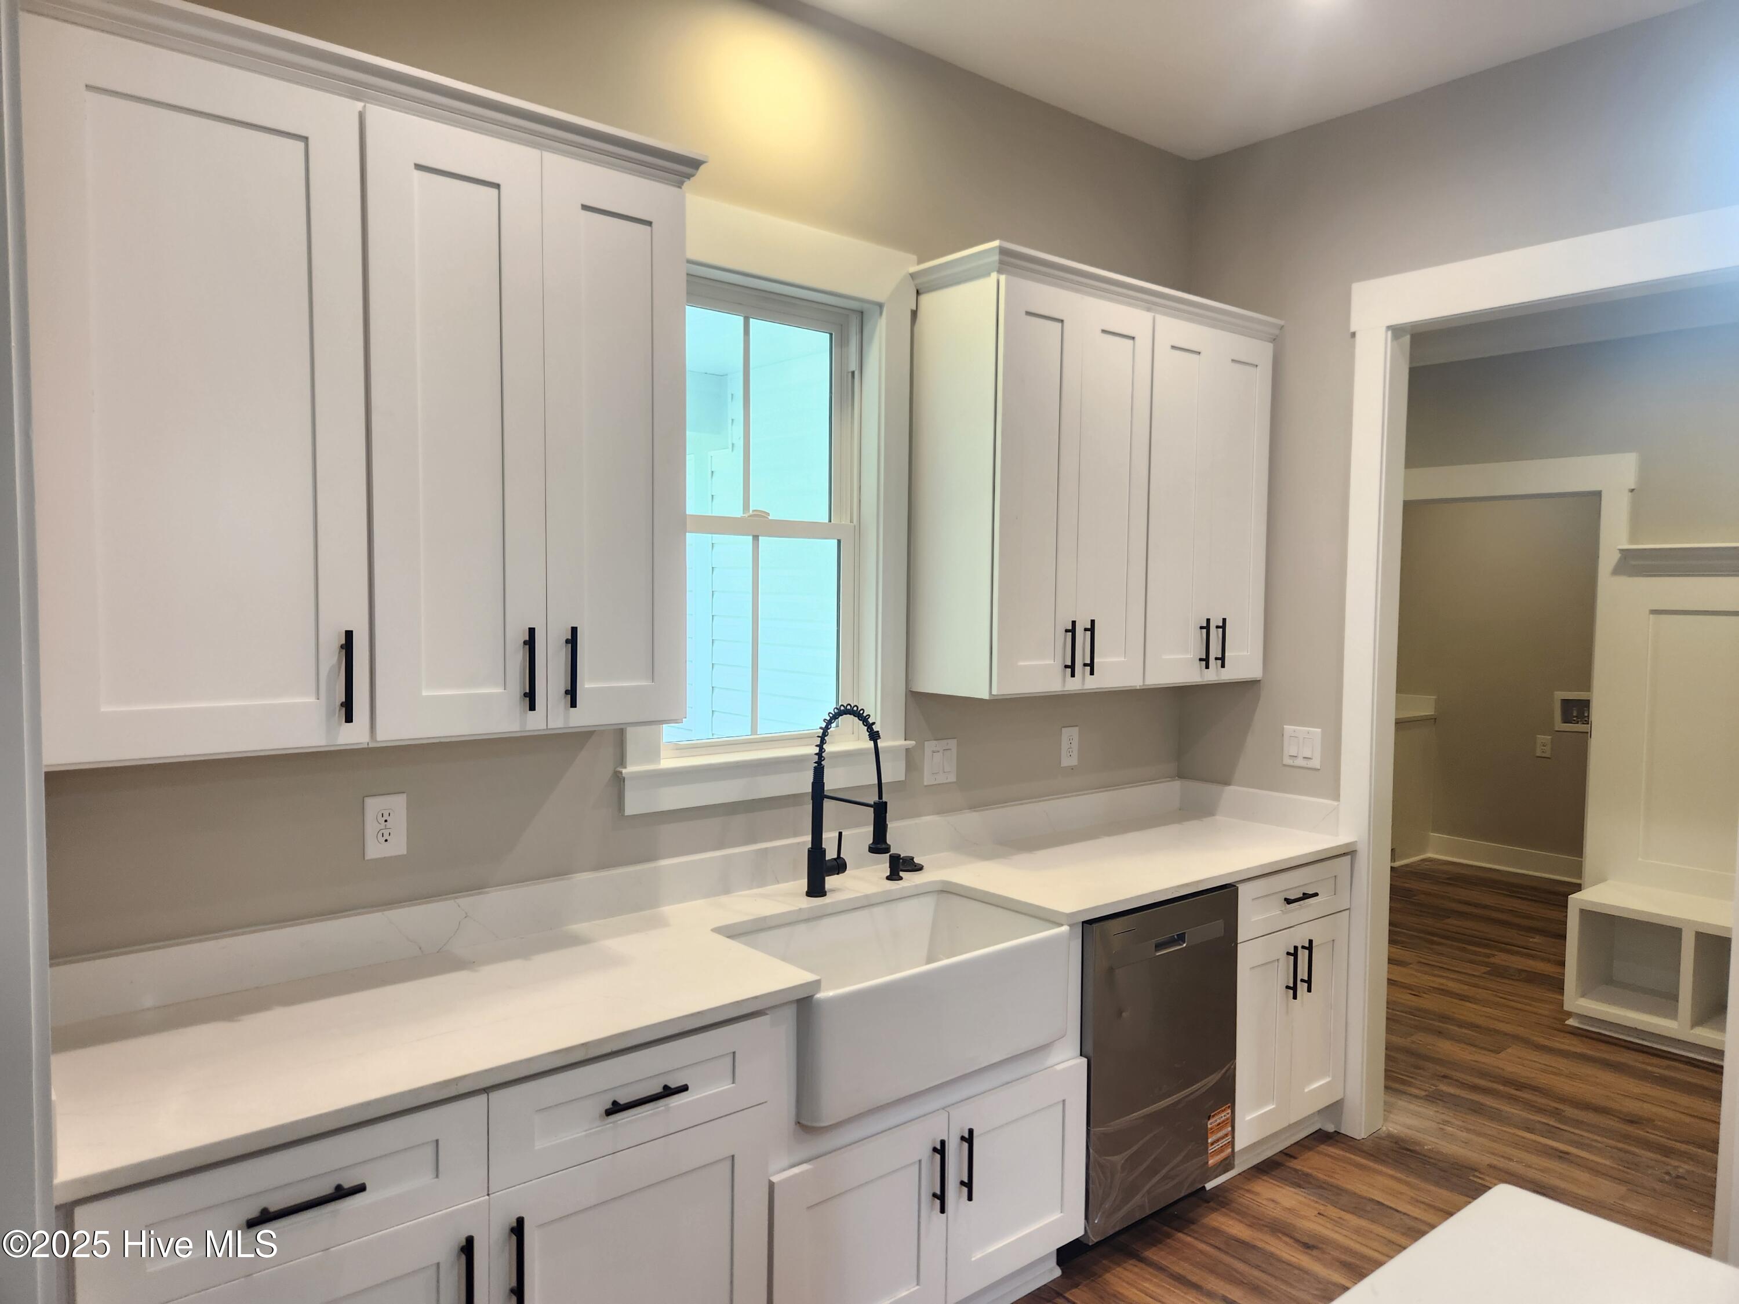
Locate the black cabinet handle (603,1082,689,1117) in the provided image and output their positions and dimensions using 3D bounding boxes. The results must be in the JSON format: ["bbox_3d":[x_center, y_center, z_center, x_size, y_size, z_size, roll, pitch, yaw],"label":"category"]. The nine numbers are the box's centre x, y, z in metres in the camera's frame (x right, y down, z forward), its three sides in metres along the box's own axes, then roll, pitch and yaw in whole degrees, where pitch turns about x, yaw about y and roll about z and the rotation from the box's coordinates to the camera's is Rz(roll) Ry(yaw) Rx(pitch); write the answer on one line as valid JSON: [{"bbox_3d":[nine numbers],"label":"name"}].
[{"bbox_3d":[-0.372,0.740,1.915,0.154,0.012,0.035,-2,4,-40],"label":"black cabinet handle"}]

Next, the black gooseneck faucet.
[{"bbox_3d":[-0.034,0.355,2.719,0.116,0.464,0.265,-2,4,-44],"label":"black gooseneck faucet"}]

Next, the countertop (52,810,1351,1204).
[{"bbox_3d":[0.032,0.605,2.682,3.209,0.029,0.643,-2,4,-40],"label":"countertop"}]

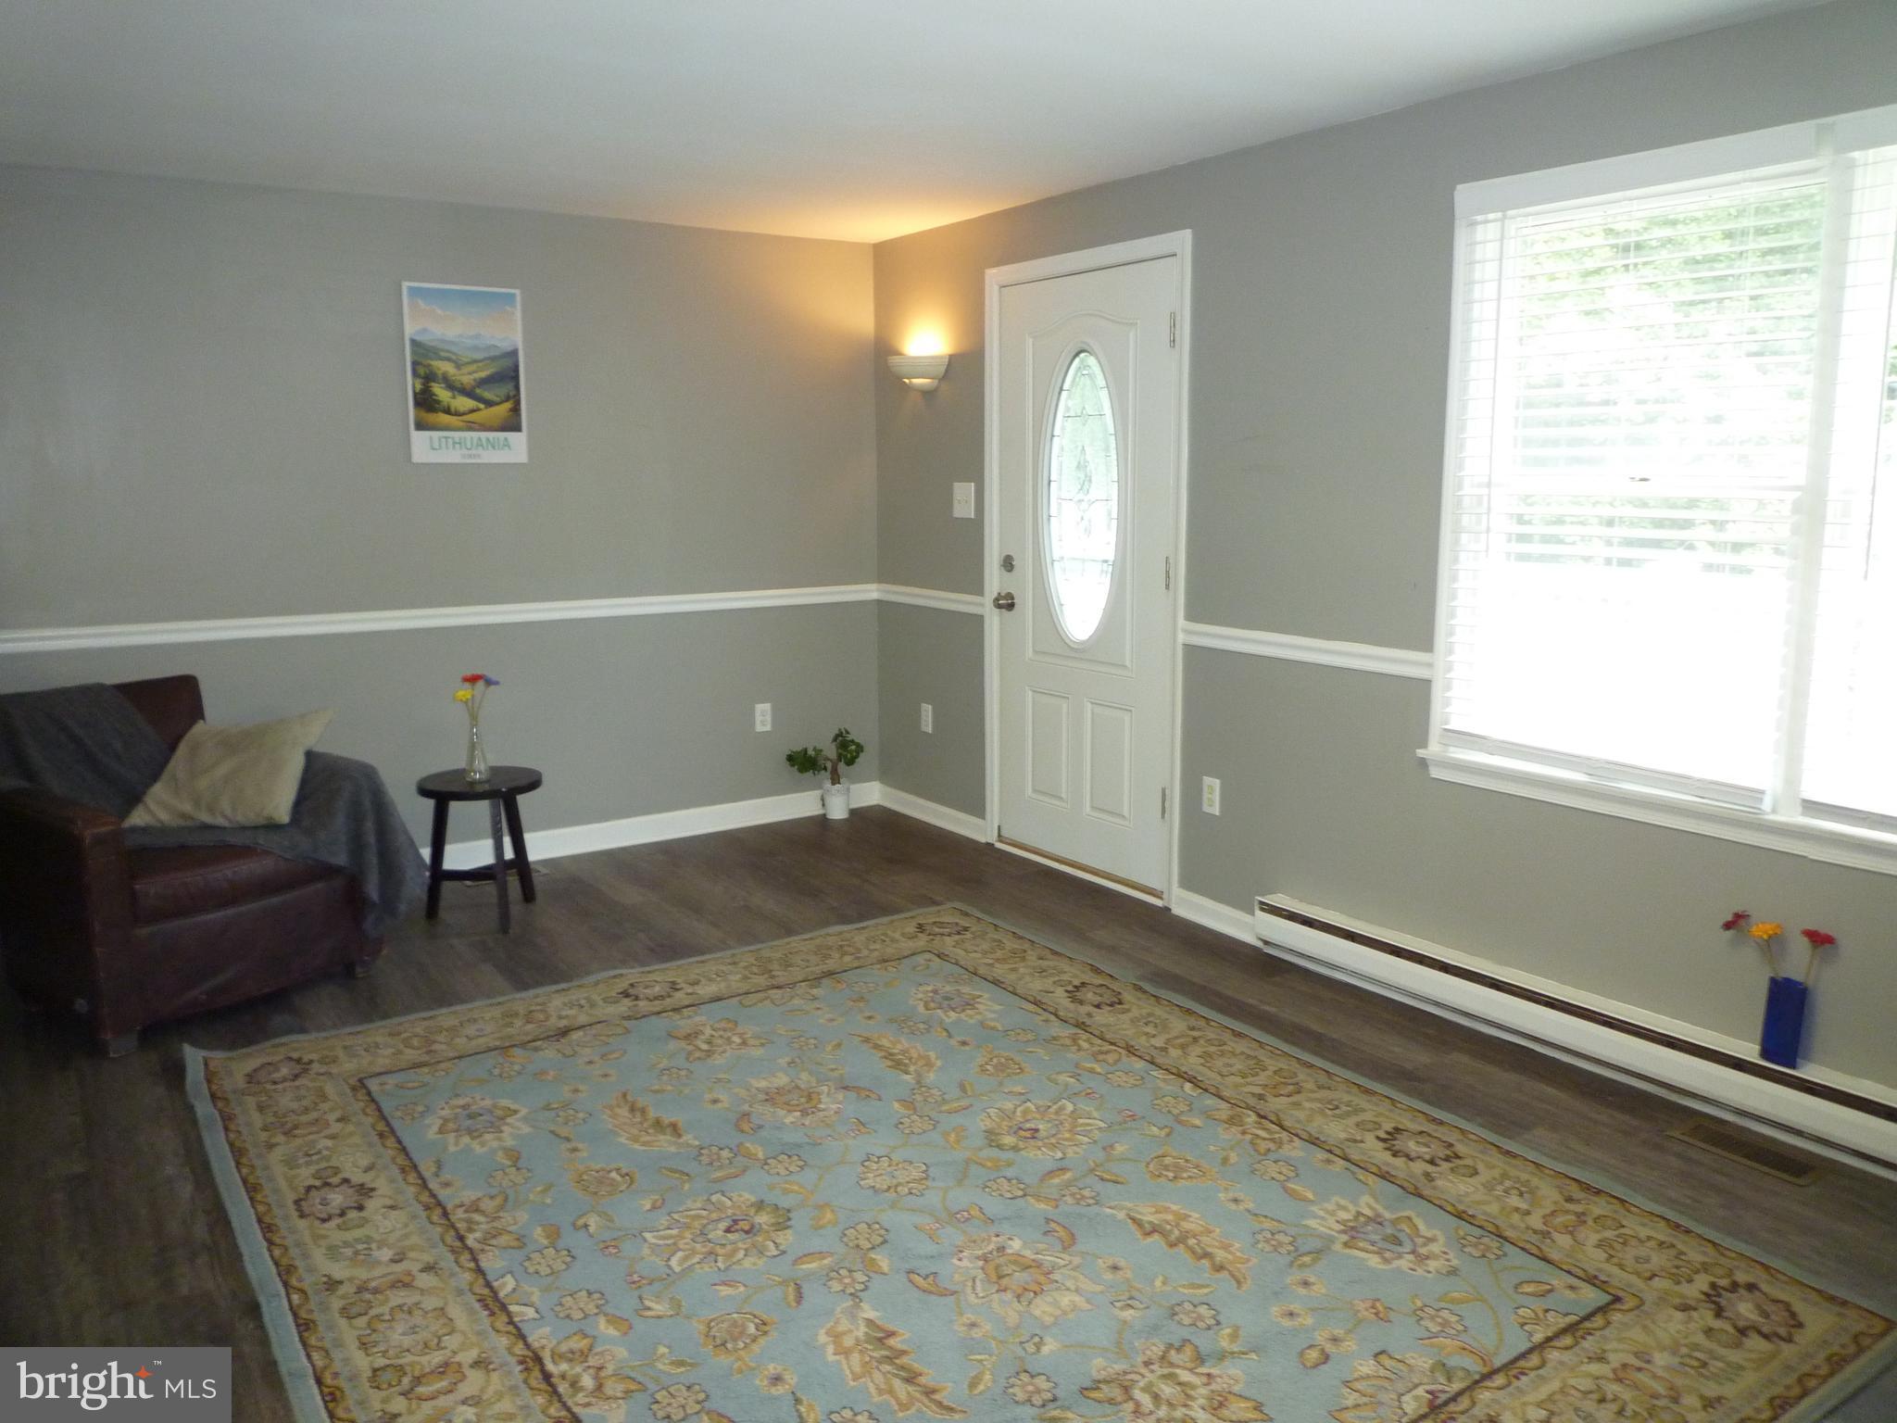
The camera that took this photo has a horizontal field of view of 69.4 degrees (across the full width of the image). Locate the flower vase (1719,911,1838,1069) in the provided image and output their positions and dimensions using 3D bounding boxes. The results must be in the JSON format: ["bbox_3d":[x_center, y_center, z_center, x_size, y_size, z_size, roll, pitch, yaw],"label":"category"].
[{"bbox_3d":[1.746,0.592,2.902,0.105,0.308,0.233,-7,12,-33],"label":"flower vase"}]

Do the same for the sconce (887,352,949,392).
[{"bbox_3d":[-0.145,-1.312,5.336,0.147,0.131,0.311,-7,12,-33],"label":"sconce"}]

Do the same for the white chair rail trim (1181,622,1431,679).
[{"bbox_3d":[0.996,-0.183,3.950,0.024,0.070,0.914,-7,12,-33],"label":"white chair rail trim"}]

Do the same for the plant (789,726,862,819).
[{"bbox_3d":[-0.496,0.264,5.725,0.326,0.373,0.231,-7,12,-33],"label":"plant"}]

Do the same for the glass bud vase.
[{"bbox_3d":[-1.519,0.120,4.406,0.077,0.201,0.077,-7,12,-33],"label":"glass bud vase"}]

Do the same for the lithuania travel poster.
[{"bbox_3d":[-1.679,-1.174,4.783,0.399,0.600,0.012,-7,12,-33],"label":"lithuania travel poster"}]

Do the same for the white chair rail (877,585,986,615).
[{"bbox_3d":[-0.082,-0.454,5.516,0.024,0.067,0.813,-7,12,-33],"label":"white chair rail"}]

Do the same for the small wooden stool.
[{"bbox_3d":[-1.511,0.448,4.475,0.392,0.469,0.387,-7,12,-33],"label":"small wooden stool"}]

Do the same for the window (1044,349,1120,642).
[{"bbox_3d":[0.460,-0.726,4.690,0.035,0.979,0.387,-7,12,-33],"label":"window"}]

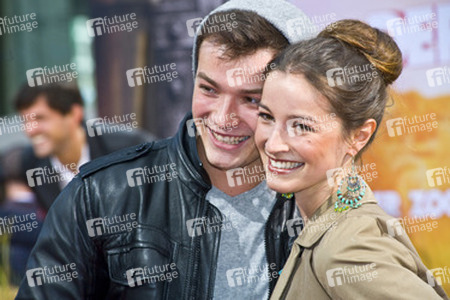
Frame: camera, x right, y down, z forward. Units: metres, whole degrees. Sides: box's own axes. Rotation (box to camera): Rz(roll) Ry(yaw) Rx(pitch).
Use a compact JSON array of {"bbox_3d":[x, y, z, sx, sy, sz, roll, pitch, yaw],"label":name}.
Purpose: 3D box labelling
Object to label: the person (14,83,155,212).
[{"bbox_3d":[-0.410,0.640,7.500,0.530,1.680,0.420,1,1,37],"label":"person"}]

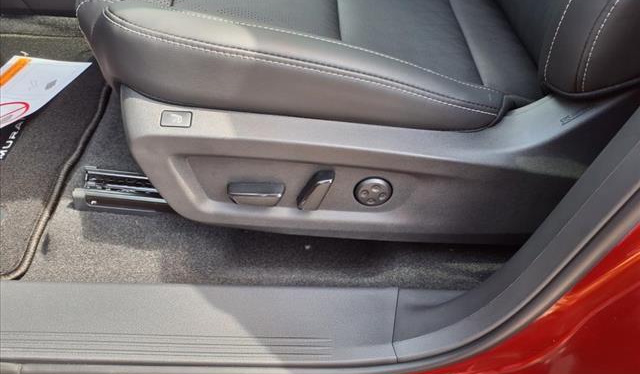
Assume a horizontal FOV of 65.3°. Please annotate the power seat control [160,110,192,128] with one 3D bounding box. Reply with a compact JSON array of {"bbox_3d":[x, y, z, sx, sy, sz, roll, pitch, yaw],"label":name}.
[{"bbox_3d":[-0.150,-0.071,0.521,0.033,0.018,0.006,1,22,-2],"label":"power seat control"}]

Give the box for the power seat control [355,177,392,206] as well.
[{"bbox_3d":[0.065,0.005,0.605,0.044,0.044,0.010,1,42,-2],"label":"power seat control"}]

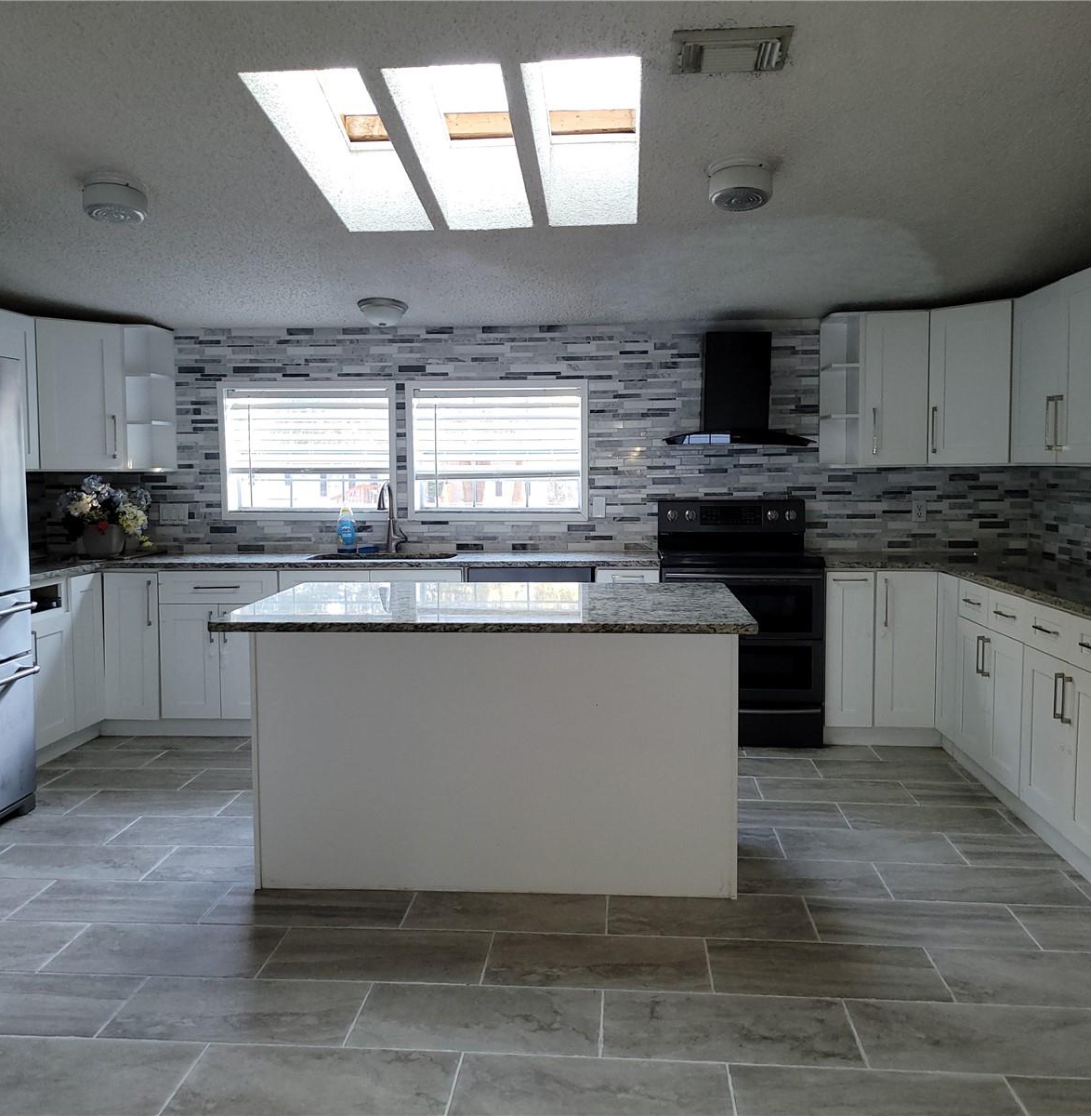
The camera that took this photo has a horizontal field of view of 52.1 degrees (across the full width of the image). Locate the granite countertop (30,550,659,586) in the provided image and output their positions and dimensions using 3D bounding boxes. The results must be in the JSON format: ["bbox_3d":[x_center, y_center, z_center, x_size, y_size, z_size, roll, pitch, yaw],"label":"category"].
[{"bbox_3d":[-1.159,0.057,5.270,3.394,0.036,1.768,0,5,5],"label":"granite countertop"}]

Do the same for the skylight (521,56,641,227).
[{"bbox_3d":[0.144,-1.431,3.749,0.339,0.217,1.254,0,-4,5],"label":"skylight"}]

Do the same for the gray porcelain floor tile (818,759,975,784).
[{"bbox_3d":[1.518,0.945,4.938,0.612,0.010,0.321,0,5,5],"label":"gray porcelain floor tile"}]

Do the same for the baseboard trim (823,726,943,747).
[{"bbox_3d":[1.620,0.853,5.398,0.535,0.107,0.017,0,5,5],"label":"baseboard trim"}]

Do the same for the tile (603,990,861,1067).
[{"bbox_3d":[0.441,1.135,2.689,0.601,0.010,0.322,0,5,5],"label":"tile"}]

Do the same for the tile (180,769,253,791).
[{"bbox_3d":[-1.221,0.962,4.781,0.601,0.010,0.322,0,5,5],"label":"tile"}]

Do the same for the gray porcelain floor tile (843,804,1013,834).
[{"bbox_3d":[1.442,0.992,4.226,0.601,0.010,0.322,0,5,5],"label":"gray porcelain floor tile"}]

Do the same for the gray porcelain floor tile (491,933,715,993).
[{"bbox_3d":[0.146,1.128,3.102,0.612,0.012,0.328,0,5,5],"label":"gray porcelain floor tile"}]

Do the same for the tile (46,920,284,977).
[{"bbox_3d":[-1.075,1.123,3.189,0.610,0.010,0.327,0,5,5],"label":"tile"}]

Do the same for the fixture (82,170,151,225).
[{"bbox_3d":[-1.561,-1.301,4.052,0.226,0.110,0.226,0,-4,5],"label":"fixture"}]

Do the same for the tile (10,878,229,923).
[{"bbox_3d":[-1.341,1.099,3.562,0.612,0.012,0.328,0,5,5],"label":"tile"}]

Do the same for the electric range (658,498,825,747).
[{"bbox_3d":[0.958,0.301,5.605,0.768,1.150,0.680,0,5,5],"label":"electric range"}]

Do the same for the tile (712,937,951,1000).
[{"bbox_3d":[0.762,1.130,3.052,0.612,0.010,0.321,0,5,5],"label":"tile"}]

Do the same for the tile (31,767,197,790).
[{"bbox_3d":[-1.845,0.974,4.898,0.612,0.010,0.321,0,5,5],"label":"tile"}]

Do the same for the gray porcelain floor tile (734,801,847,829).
[{"bbox_3d":[0.861,1.010,4.368,0.612,0.012,0.328,0,5,5],"label":"gray porcelain floor tile"}]

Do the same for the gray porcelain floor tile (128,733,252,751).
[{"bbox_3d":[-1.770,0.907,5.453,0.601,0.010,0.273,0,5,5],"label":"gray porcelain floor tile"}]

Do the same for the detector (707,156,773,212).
[{"bbox_3d":[0.671,-1.282,3.842,0.224,0.104,0.224,0,-4,5],"label":"detector"}]

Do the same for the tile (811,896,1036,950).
[{"bbox_3d":[1.115,1.099,3.351,0.612,0.012,0.328,0,5,5],"label":"tile"}]

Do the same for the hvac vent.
[{"bbox_3d":[0.490,-1.330,2.957,0.302,0.025,0.236,0,-2,5],"label":"hvac vent"}]

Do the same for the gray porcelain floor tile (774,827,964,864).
[{"bbox_3d":[1.157,1.040,4.011,0.612,0.012,0.328,0,5,5],"label":"gray porcelain floor tile"}]

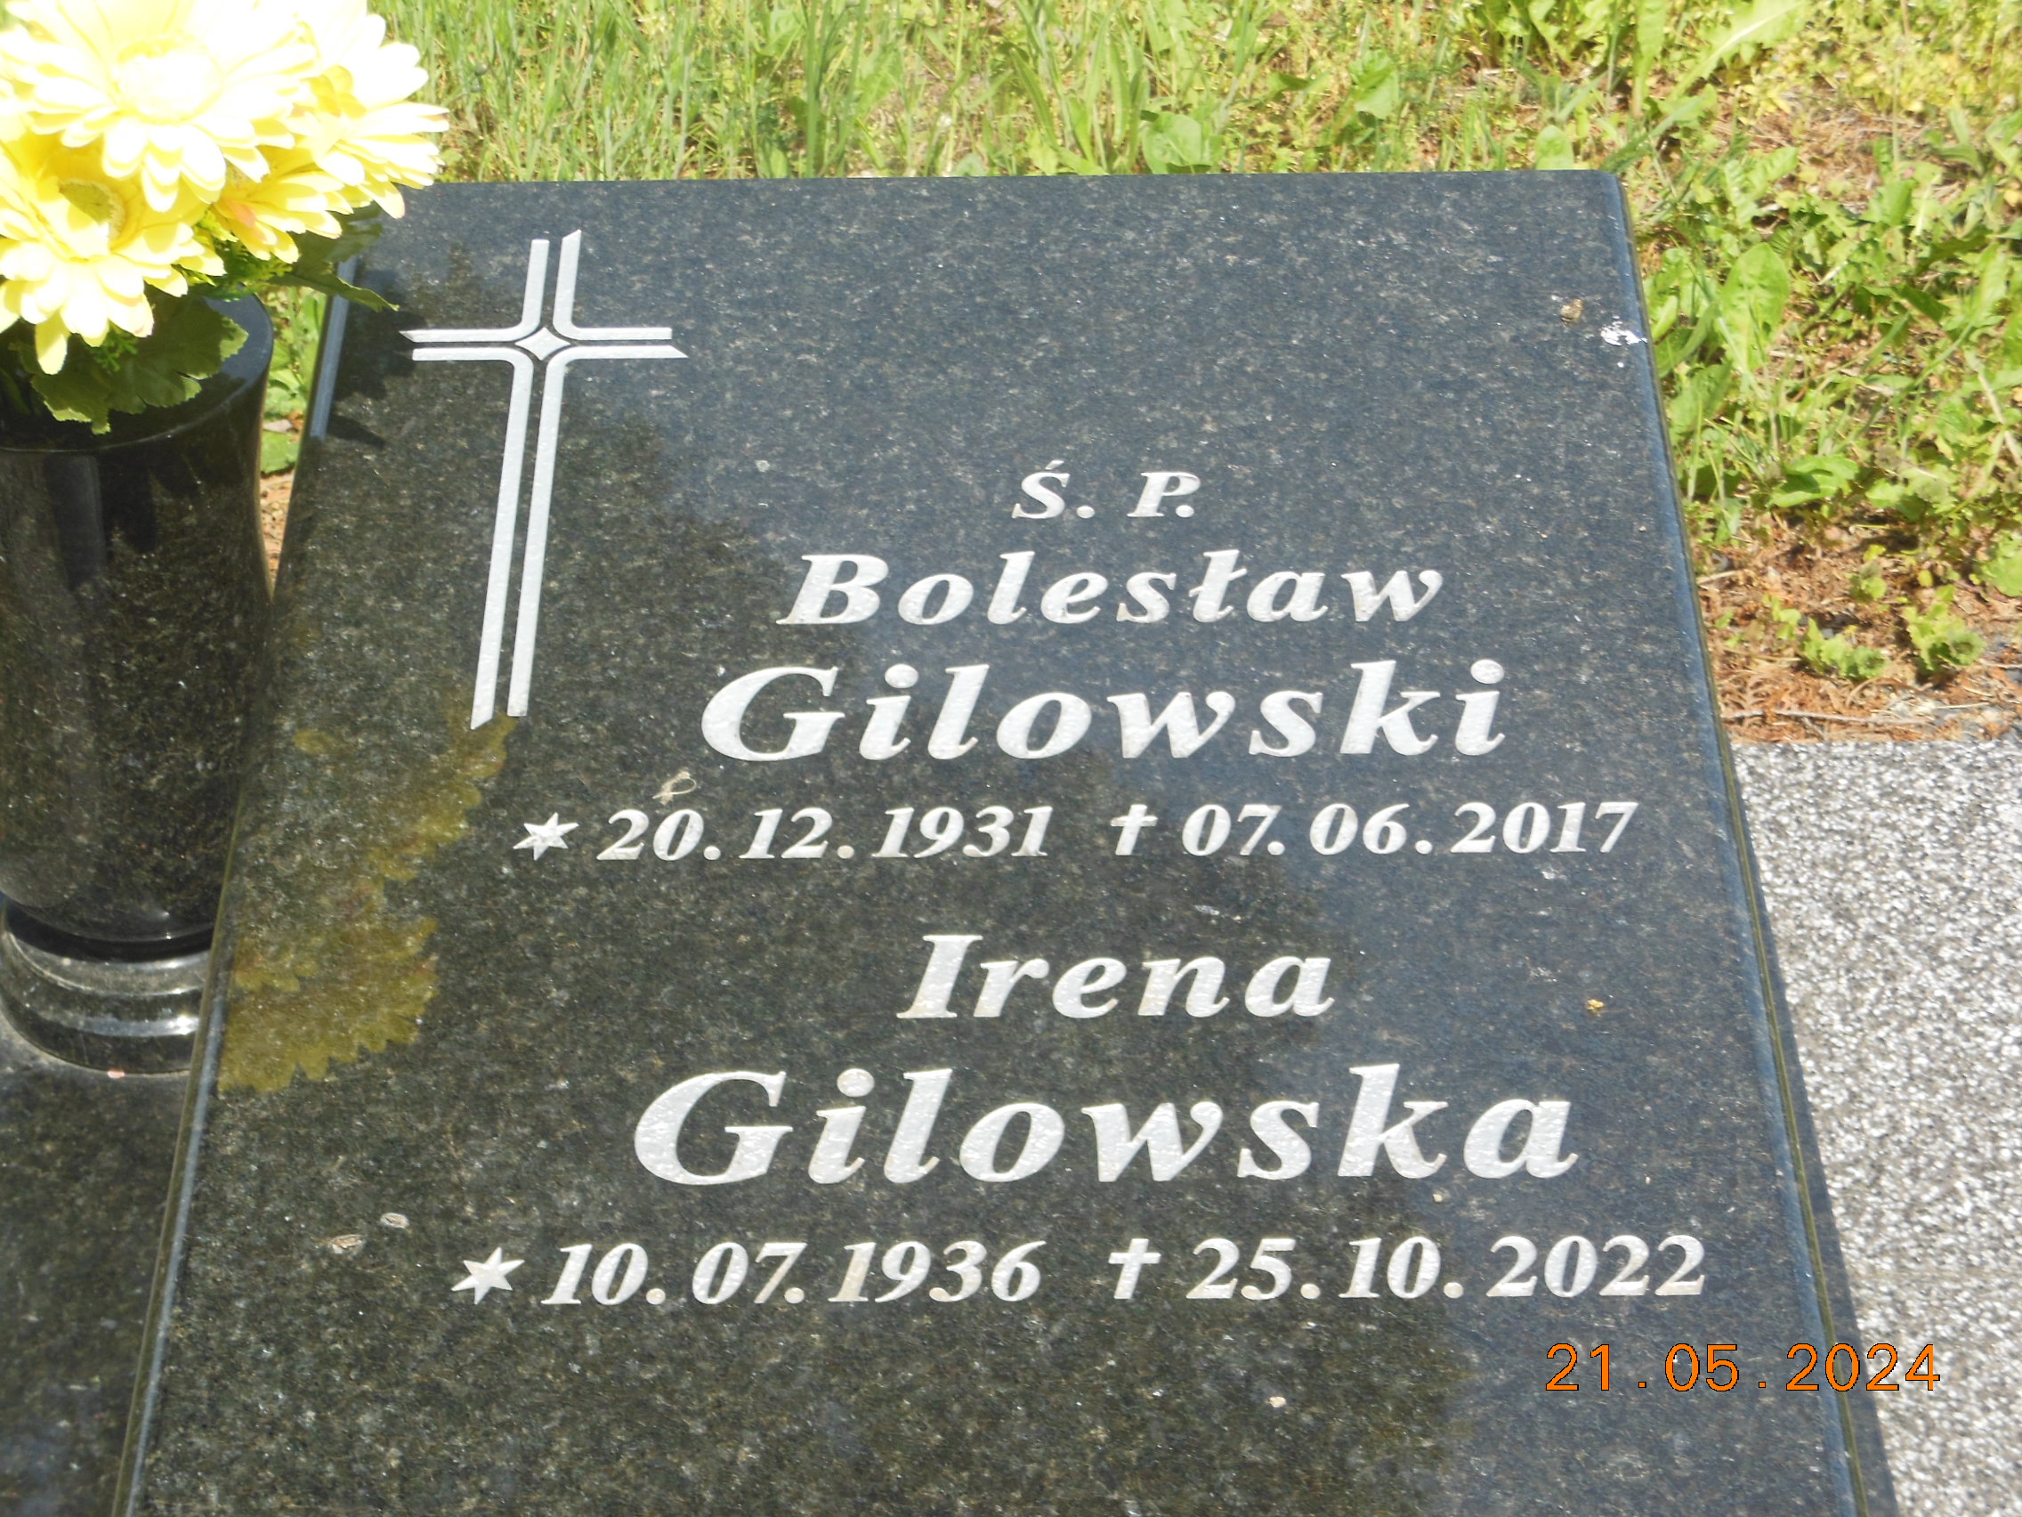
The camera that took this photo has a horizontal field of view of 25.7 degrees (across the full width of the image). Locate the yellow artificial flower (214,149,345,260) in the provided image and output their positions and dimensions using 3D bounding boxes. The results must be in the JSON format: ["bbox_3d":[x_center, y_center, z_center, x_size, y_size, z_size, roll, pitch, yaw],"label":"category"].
[{"bbox_3d":[-0.264,-0.201,1.530,0.088,0.042,0.088,51,50,2],"label":"yellow artificial flower"}]

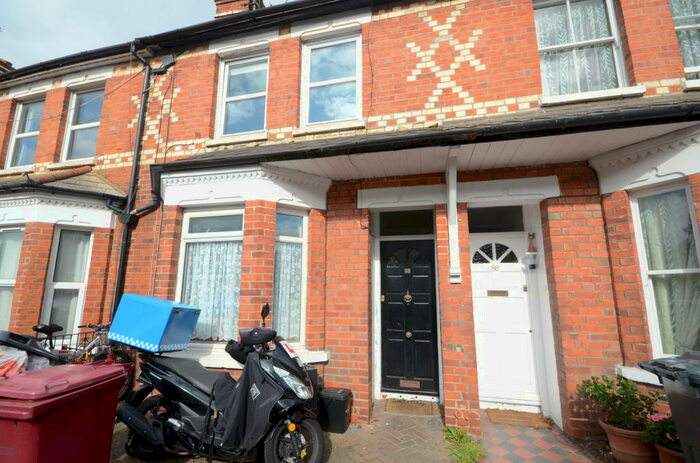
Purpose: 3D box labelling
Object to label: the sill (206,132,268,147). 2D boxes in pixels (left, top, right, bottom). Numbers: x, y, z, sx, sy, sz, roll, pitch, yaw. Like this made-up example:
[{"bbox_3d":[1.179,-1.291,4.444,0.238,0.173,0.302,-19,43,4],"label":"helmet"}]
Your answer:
[{"bbox_3d":[-1.617,-1.316,4.498,0.980,0.120,0.150,-2,-9,15],"label":"sill"}]

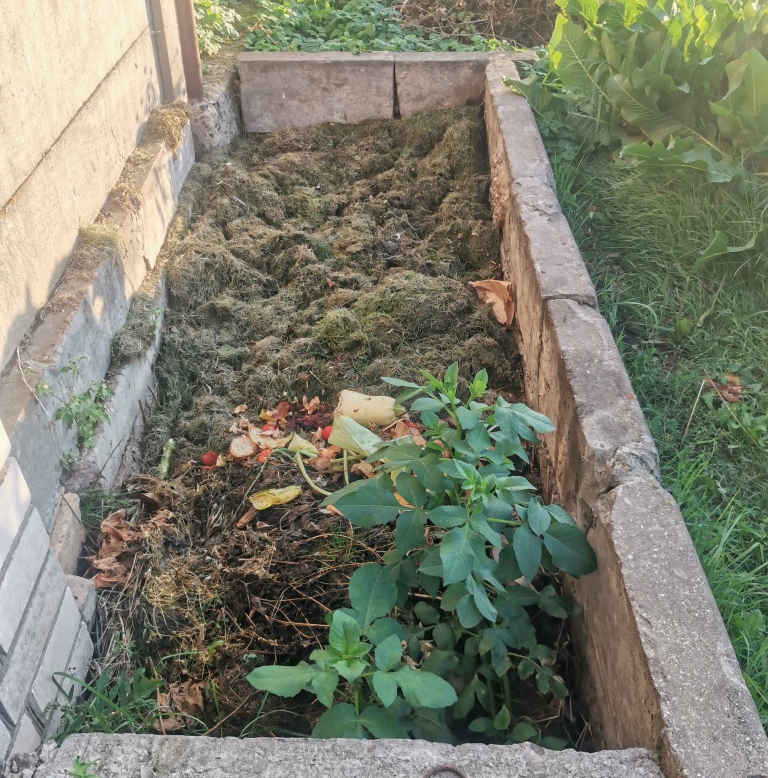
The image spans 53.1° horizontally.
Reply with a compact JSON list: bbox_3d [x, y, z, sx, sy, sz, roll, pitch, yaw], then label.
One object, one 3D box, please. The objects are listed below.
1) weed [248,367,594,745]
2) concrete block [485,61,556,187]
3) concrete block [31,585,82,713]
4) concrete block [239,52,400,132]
[{"bbox_3d":[0.082,0.402,1.615,0.600,0.560,0.640,1,40,-1],"label":"weed"},{"bbox_3d":[0.546,-1.019,3.332,0.150,0.340,1.180,1,40,-1],"label":"concrete block"},{"bbox_3d":[-0.767,0.582,1.698,0.120,0.133,0.238,1,40,-1],"label":"concrete block"},{"bbox_3d":[-0.325,-1.482,3.854,0.740,0.350,0.140,-2,40,-4],"label":"concrete block"}]

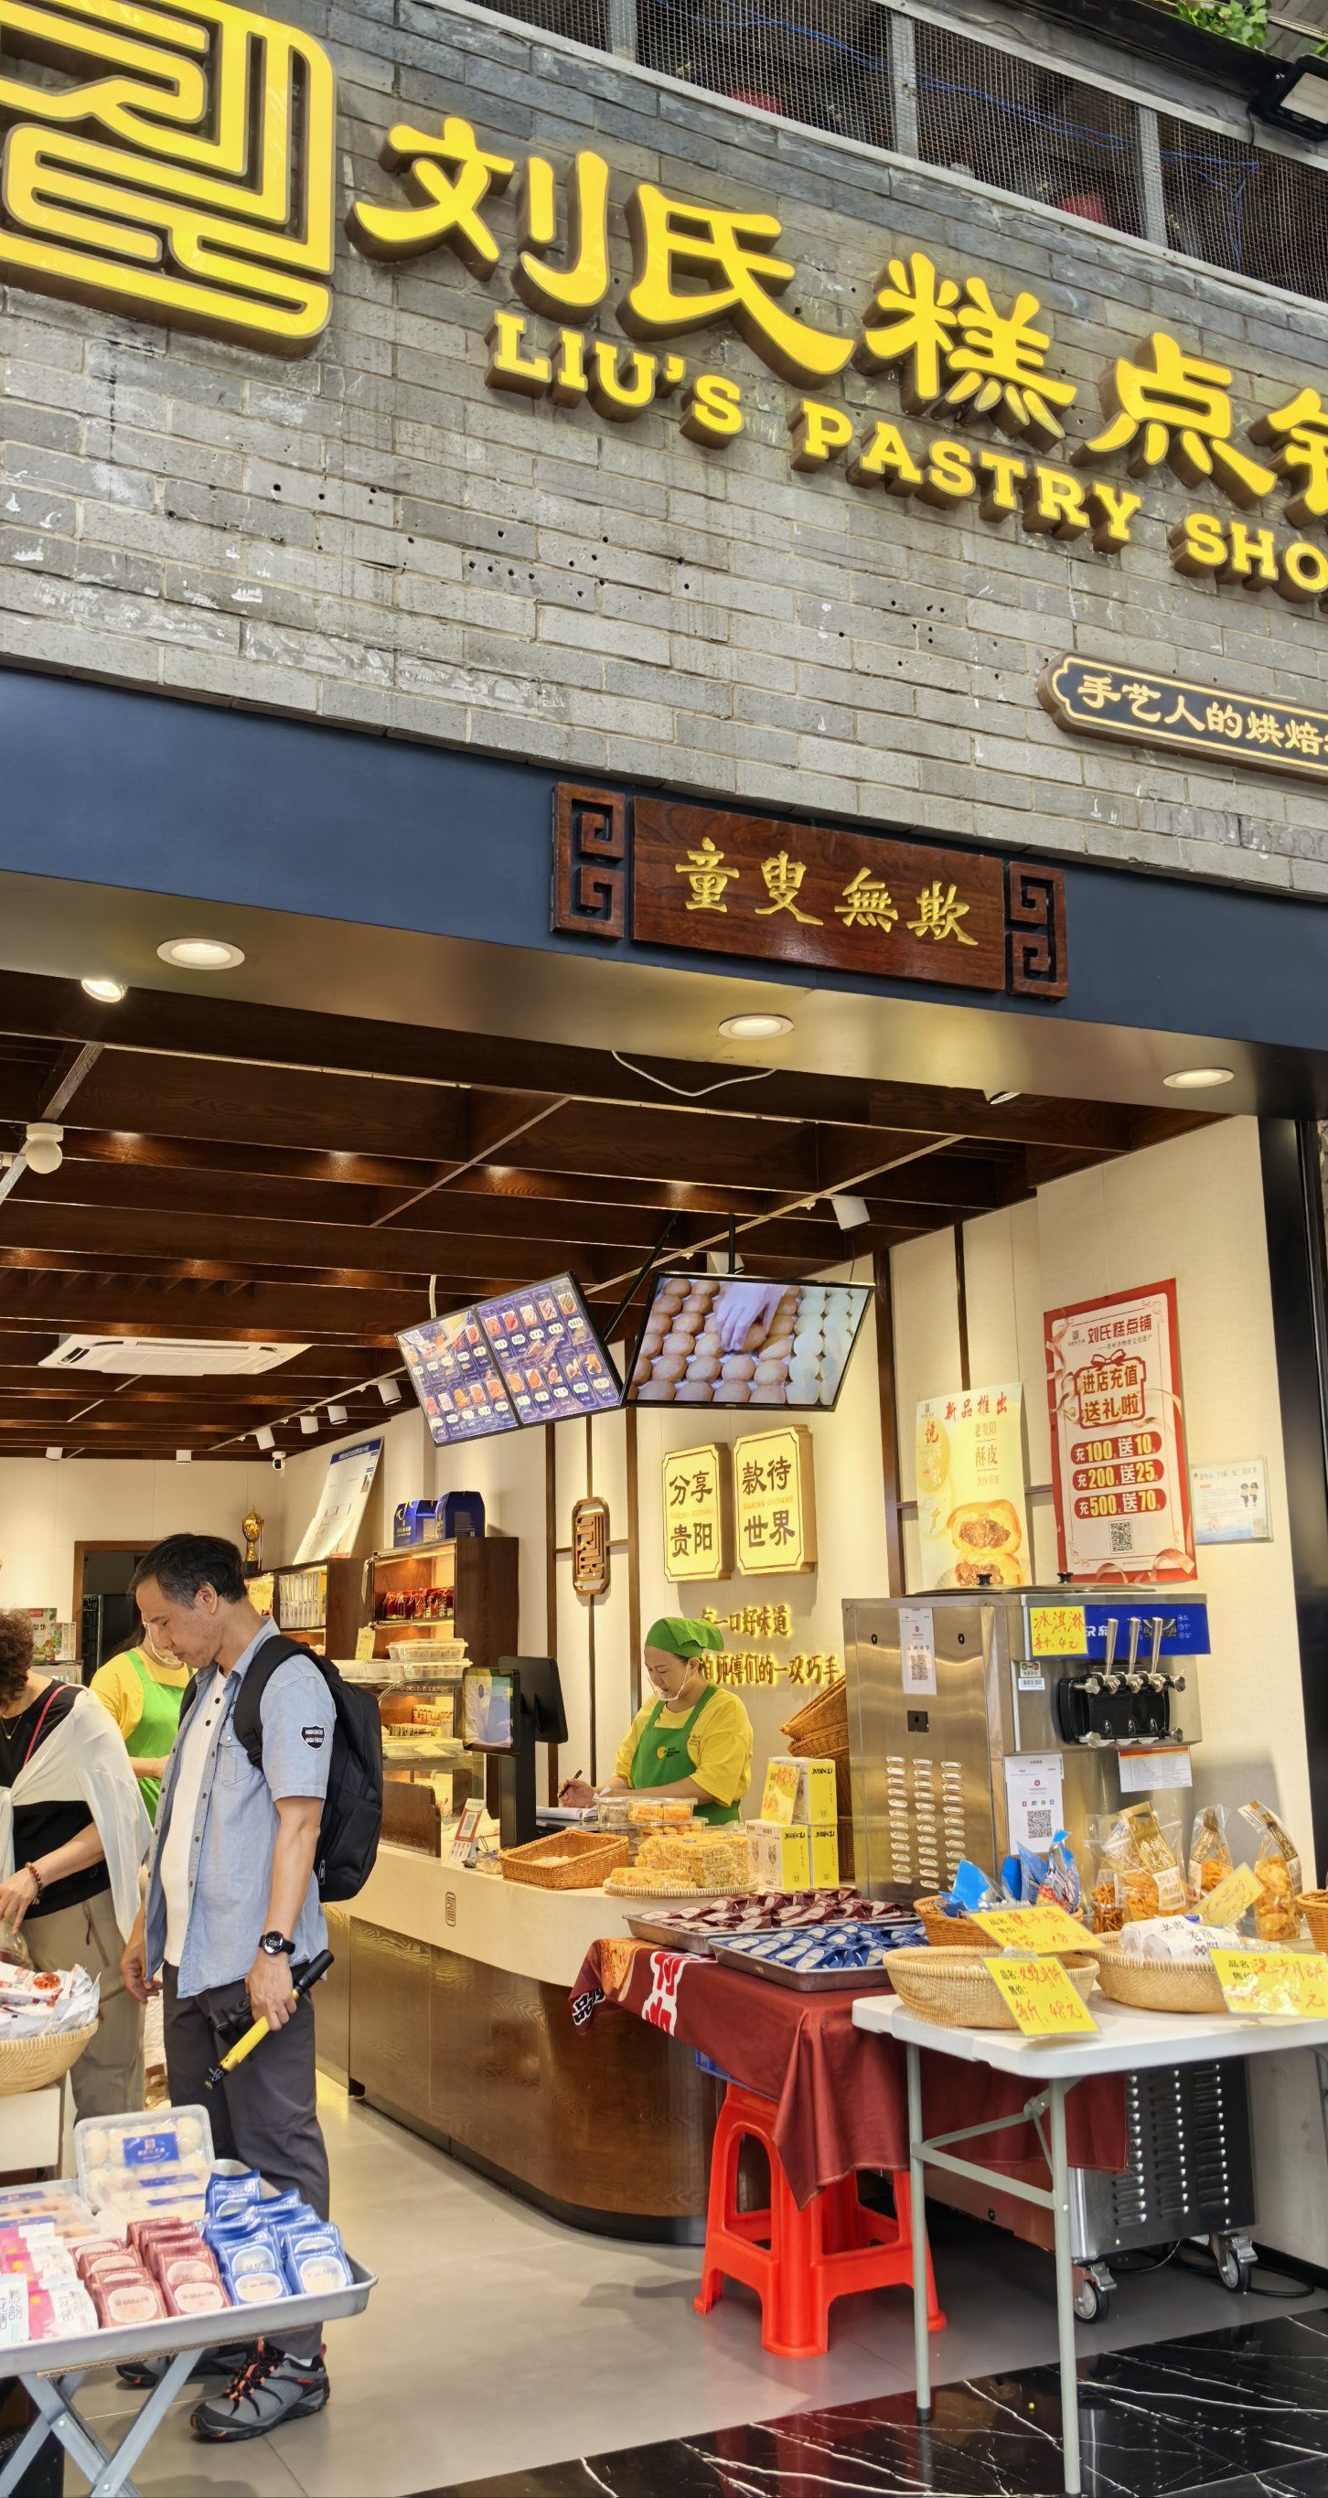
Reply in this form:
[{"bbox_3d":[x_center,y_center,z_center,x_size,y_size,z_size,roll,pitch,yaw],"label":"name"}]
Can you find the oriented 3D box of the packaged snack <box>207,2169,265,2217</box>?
[{"bbox_3d":[-0.663,1.475,3.014,0.082,0.105,0.030,4,-42,-25],"label":"packaged snack"}]

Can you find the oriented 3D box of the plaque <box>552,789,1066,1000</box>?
[{"bbox_3d":[0.292,-0.630,3.524,1.058,0.254,0.035,4,-12,-24],"label":"plaque"}]

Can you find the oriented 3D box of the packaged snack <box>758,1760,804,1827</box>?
[{"bbox_3d":[0.303,1.391,5.014,0.030,0.160,0.160,14,-17,-26],"label":"packaged snack"}]

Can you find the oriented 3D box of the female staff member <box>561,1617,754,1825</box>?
[{"bbox_3d":[-0.002,1.892,5.921,0.520,1.500,0.470,-11,-15,41],"label":"female staff member"}]

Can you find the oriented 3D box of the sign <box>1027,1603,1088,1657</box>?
[{"bbox_3d":[0.894,0.864,4.402,0.151,0.107,0.005,4,-12,-25],"label":"sign"}]

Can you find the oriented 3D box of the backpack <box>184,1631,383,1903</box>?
[{"bbox_3d":[-0.809,1.081,4.134,0.328,0.535,0.323,4,-12,-25],"label":"backpack"}]

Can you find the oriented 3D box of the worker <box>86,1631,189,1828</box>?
[{"bbox_3d":[-1.668,1.936,6.404,0.480,1.660,0.330,2,-11,-15],"label":"worker"}]

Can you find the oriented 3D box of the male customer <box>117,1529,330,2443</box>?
[{"bbox_3d":[-0.893,1.445,4.016,0.420,1.690,0.480,7,-14,-36],"label":"male customer"}]

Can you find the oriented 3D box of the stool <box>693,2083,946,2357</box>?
[{"bbox_3d":[0.334,2.080,4.248,0.365,0.468,0.365,5,-12,-30],"label":"stool"}]

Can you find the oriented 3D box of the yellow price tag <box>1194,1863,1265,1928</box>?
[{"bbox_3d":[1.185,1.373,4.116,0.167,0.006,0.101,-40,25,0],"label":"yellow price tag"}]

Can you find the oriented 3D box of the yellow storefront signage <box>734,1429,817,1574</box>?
[{"bbox_3d":[0.403,0.914,7.004,0.048,0.495,0.525,4,-12,-25],"label":"yellow storefront signage"}]

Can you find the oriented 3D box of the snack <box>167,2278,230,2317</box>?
[{"bbox_3d":[-0.646,1.456,2.703,0.085,0.083,0.030,4,-57,-25],"label":"snack"}]

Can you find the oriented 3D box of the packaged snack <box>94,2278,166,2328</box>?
[{"bbox_3d":[-0.715,1.421,2.621,0.090,0.100,0.030,4,-50,-24],"label":"packaged snack"}]

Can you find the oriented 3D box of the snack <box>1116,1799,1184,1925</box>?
[{"bbox_3d":[1.065,1.355,4.208,0.120,0.310,0.080,4,-12,-24],"label":"snack"}]

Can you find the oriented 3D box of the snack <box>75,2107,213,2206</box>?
[{"bbox_3d":[-0.838,1.480,3.173,0.205,0.050,0.165,4,30,-24],"label":"snack"}]

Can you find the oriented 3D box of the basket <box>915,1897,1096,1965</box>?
[{"bbox_3d":[0.716,1.465,4.110,0.364,0.146,0.364,-1,-11,0],"label":"basket"}]

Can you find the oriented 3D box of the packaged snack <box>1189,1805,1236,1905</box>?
[{"bbox_3d":[1.205,1.375,4.288,0.100,0.285,0.080,-4,-11,15],"label":"packaged snack"}]

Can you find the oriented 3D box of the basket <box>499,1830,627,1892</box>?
[{"bbox_3d":[-0.267,1.650,5.260,0.235,0.115,0.310,5,-13,-29],"label":"basket"}]

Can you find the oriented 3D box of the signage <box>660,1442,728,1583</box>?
[{"bbox_3d":[0.106,0.998,7.337,0.055,0.500,0.450,4,-12,-25],"label":"signage"}]

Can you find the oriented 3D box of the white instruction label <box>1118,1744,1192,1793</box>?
[{"bbox_3d":[1.119,1.184,4.435,0.197,0.094,0.006,4,-12,-25],"label":"white instruction label"}]

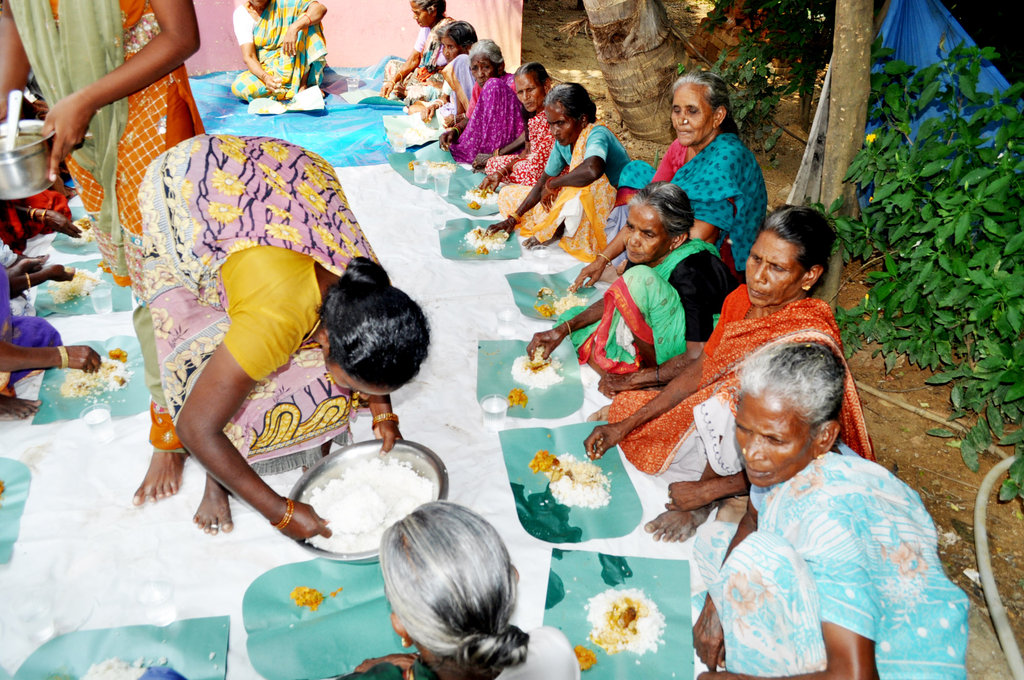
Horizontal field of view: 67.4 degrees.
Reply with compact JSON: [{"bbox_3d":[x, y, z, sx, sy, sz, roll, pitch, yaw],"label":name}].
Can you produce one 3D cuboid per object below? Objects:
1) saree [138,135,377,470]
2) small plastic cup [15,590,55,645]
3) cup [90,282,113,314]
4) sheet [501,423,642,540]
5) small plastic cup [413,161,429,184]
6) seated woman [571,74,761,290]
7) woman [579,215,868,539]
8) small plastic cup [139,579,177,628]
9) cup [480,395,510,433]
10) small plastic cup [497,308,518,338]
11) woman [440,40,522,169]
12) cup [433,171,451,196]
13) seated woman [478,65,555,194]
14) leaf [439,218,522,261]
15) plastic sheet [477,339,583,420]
[{"bbox_3d":[-0.539,-0.043,1.758,0.600,0.830,0.450,28,43,34],"label":"saree"},{"bbox_3d":[-0.996,0.585,1.606,0.069,0.087,0.069,1,34,-1],"label":"small plastic cup"},{"bbox_3d":[-1.415,-0.141,2.656,0.069,0.087,0.069,1,34,-1],"label":"cup"},{"bbox_3d":[0.149,0.324,1.824,0.306,0.015,0.413,-5,31,-8],"label":"sheet"},{"bbox_3d":[-0.436,-0.798,3.653,0.073,0.090,0.073,0,30,0],"label":"small plastic cup"},{"bbox_3d":[0.593,-0.566,2.740,0.700,0.770,0.520,-15,38,-22],"label":"seated woman"},{"bbox_3d":[0.500,0.028,1.663,0.600,0.690,0.520,-12,32,-19],"label":"woman"},{"bbox_3d":[-0.755,0.567,1.640,0.069,0.087,0.069,1,34,-1],"label":"small plastic cup"},{"bbox_3d":[-0.049,0.213,2.182,0.069,0.087,0.069,1,34,0],"label":"cup"},{"bbox_3d":[-0.012,-0.053,2.573,0.069,0.087,0.069,1,34,0],"label":"small plastic cup"},{"bbox_3d":[-0.139,-1.159,3.703,0.500,0.635,0.430,-20,39,-28],"label":"woman"},{"bbox_3d":[-0.318,-0.714,3.508,0.073,0.090,0.073,0,30,0],"label":"cup"},{"bbox_3d":[0.090,-0.940,3.390,0.500,0.610,0.480,-13,33,-21],"label":"seated woman"},{"bbox_3d":[-0.129,-0.420,3.088,0.343,0.020,0.388,1,30,2],"label":"leaf"},{"bbox_3d":[0.052,0.097,2.211,0.300,0.015,0.411,-1,30,-1],"label":"plastic sheet"}]

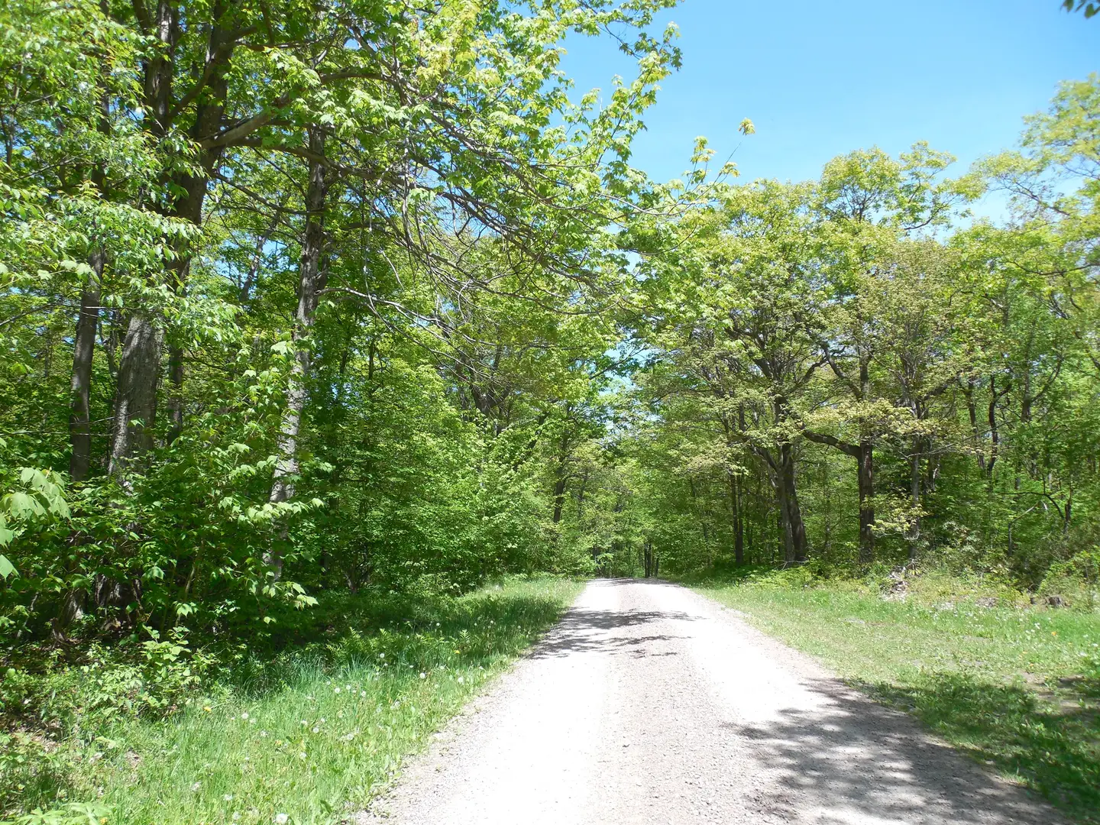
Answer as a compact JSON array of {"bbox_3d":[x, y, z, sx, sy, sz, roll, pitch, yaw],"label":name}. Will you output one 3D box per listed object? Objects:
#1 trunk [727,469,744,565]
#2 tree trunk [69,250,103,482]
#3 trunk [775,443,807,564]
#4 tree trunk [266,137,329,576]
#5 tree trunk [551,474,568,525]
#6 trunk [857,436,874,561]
[{"bbox_3d":[8.633,4.823,36.868,0.600,4.430,0.500,-1,-10,0],"label":"trunk"},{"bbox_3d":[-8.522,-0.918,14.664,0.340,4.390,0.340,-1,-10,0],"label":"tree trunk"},{"bbox_3d":[10.371,3.915,34.433,0.950,5.230,0.750,-2,-10,0],"label":"trunk"},{"bbox_3d":[-5.474,-1.524,17.340,0.450,10.140,0.450,2,-10,0],"label":"tree trunk"},{"bbox_3d":[0.423,4.058,37.196,0.400,2.380,0.400,6,-9,1],"label":"tree trunk"},{"bbox_3d":[12.907,3.597,32.423,0.560,5.110,0.560,3,-10,1],"label":"trunk"}]

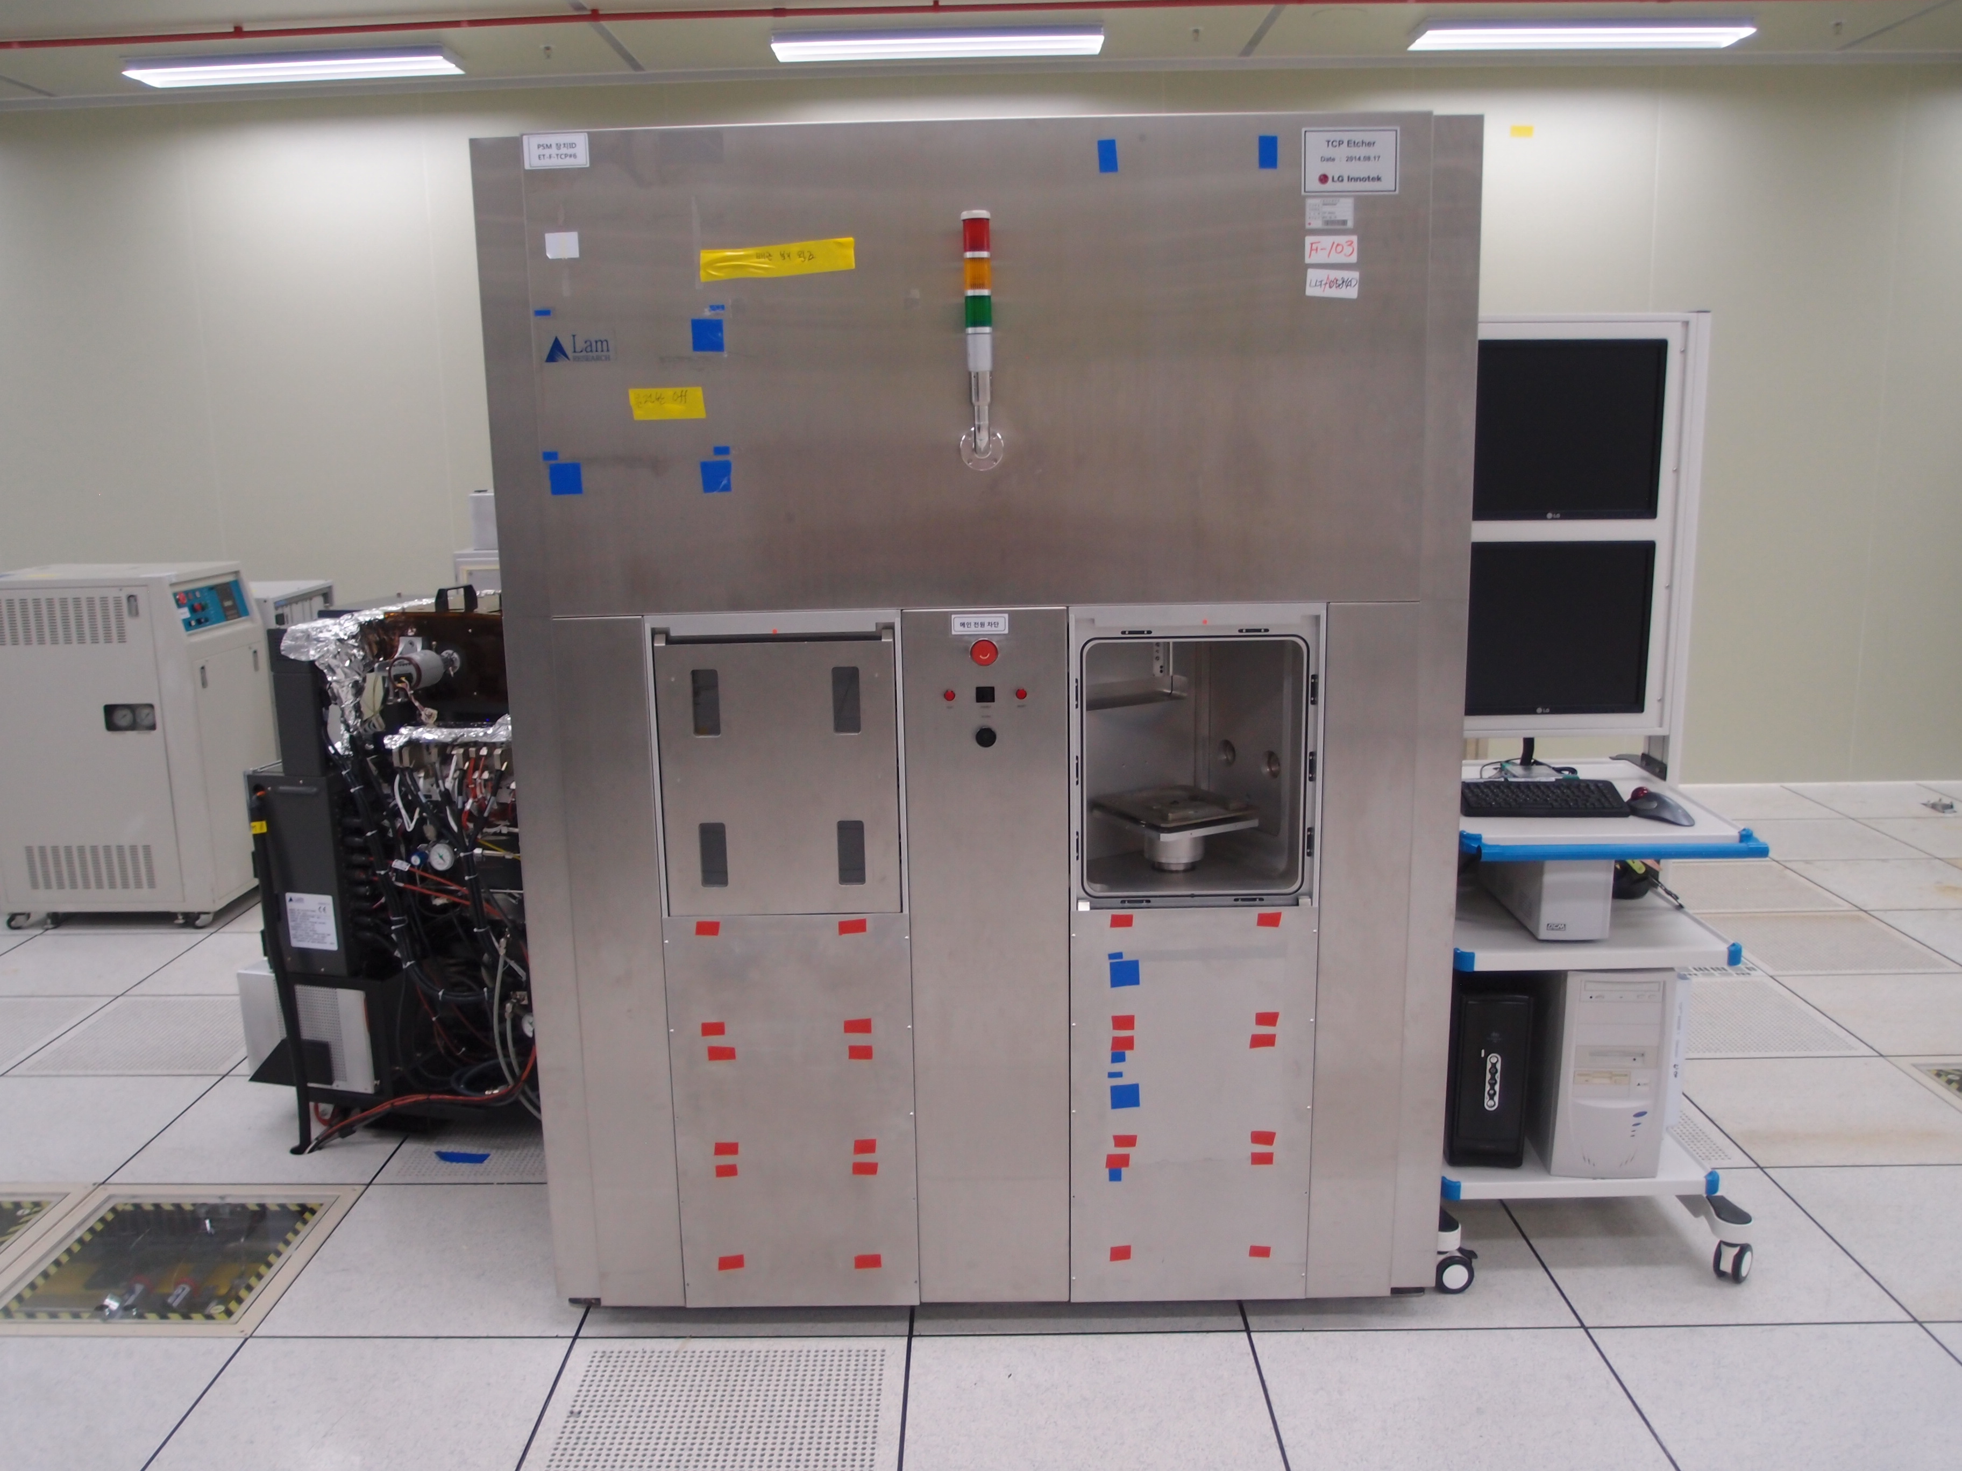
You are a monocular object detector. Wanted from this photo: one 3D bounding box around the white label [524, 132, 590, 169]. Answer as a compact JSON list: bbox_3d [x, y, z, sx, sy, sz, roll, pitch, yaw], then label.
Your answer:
[{"bbox_3d":[-0.671,-0.924,2.509,0.102,0.052,0.006,-1,11,1],"label":"white label"}]

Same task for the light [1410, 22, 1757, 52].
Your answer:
[{"bbox_3d":[2.228,-2.605,5.920,1.220,0.055,0.300,-1,11,1],"label":"light"}]

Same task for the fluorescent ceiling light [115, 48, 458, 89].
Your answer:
[{"bbox_3d":[-2.539,-2.482,5.886,1.225,0.060,0.255,0,11,4],"label":"fluorescent ceiling light"}]

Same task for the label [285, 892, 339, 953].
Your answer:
[{"bbox_3d":[-1.466,0.409,3.476,0.117,0.124,0.006,2,11,15],"label":"label"}]

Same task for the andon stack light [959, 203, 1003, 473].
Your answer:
[{"bbox_3d":[-0.002,-0.625,2.529,0.070,0.401,0.085,-1,11,0],"label":"andon stack light"}]

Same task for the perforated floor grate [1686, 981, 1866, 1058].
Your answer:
[{"bbox_3d":[1.986,0.768,4.308,0.595,0.020,0.595,-1,11,0],"label":"perforated floor grate"}]

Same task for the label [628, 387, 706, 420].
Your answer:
[{"bbox_3d":[-0.509,-0.539,2.582,0.121,0.050,0.006,-1,11,1],"label":"label"}]

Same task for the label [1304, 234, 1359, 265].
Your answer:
[{"bbox_3d":[0.559,-0.774,2.529,0.082,0.042,0.006,-1,11,1],"label":"label"}]

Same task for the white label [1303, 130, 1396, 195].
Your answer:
[{"bbox_3d":[0.584,-0.906,2.503,0.151,0.101,0.006,-1,11,1],"label":"white label"}]

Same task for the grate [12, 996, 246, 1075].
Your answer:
[{"bbox_3d":[-2.213,0.824,4.344,0.595,0.020,0.595,-1,11,0],"label":"grate"}]

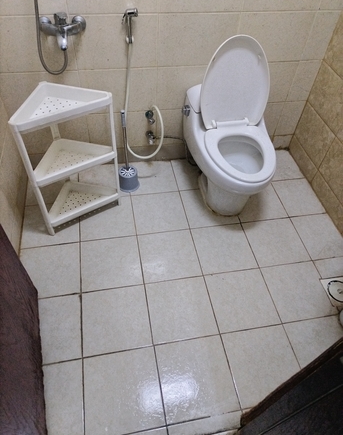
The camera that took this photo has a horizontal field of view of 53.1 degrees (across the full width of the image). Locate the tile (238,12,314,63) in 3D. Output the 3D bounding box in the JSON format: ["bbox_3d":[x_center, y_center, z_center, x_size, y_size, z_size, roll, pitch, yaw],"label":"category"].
[{"bbox_3d":[0.522,-0.928,1.777,0.400,0.250,0.010,-6,50,-9],"label":"tile"}]

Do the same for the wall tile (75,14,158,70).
[{"bbox_3d":[-0.265,-0.846,1.662,0.402,0.253,0.010,-6,50,-9],"label":"wall tile"}]

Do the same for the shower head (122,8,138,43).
[{"bbox_3d":[-0.186,-0.868,1.561,0.075,0.155,0.050,-6,50,-9],"label":"shower head"}]

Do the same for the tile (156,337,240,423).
[{"bbox_3d":[0.097,0.656,1.417,0.297,0.010,0.302,-6,50,-9],"label":"tile"}]

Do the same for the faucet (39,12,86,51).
[{"bbox_3d":[-0.474,-0.822,1.495,0.207,0.130,0.154,-6,50,-9],"label":"faucet"}]

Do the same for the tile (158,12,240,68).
[{"bbox_3d":[0.130,-0.884,1.714,0.400,0.250,0.010,-6,50,-9],"label":"tile"}]

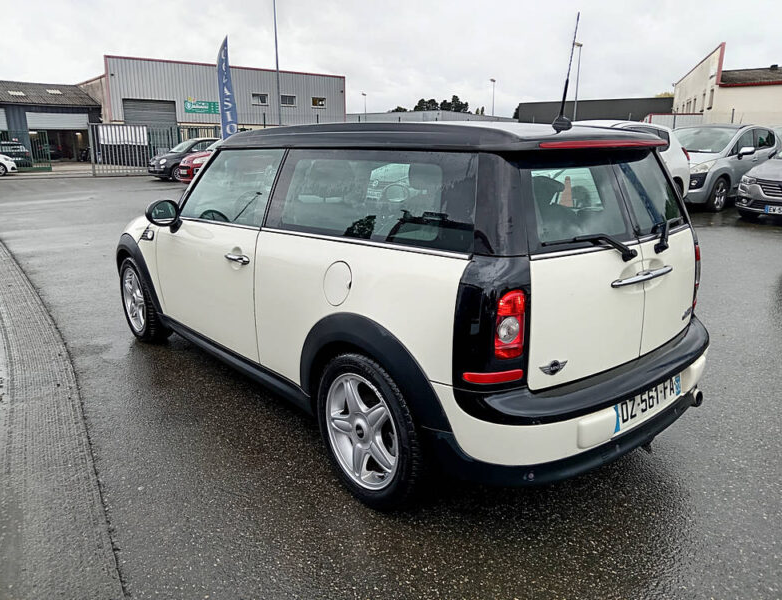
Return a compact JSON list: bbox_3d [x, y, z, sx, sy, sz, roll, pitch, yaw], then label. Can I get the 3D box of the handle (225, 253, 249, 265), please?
[{"bbox_3d":[-0.722,-0.189,2.712,0.050,0.040,0.205,-12,19,-39],"label":"handle"}]

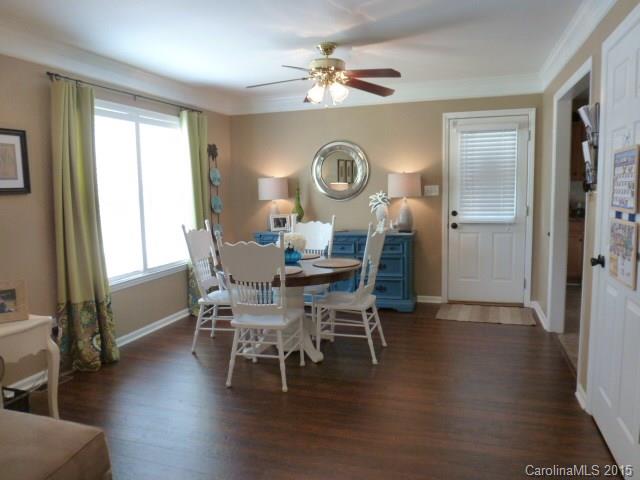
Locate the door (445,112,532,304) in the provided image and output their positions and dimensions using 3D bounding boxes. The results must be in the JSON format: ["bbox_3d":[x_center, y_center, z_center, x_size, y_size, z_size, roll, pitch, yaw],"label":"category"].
[{"bbox_3d":[1.812,-0.292,4.826,0.800,2.030,0.050,1,7,19],"label":"door"}]

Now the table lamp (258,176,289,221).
[{"bbox_3d":[-0.559,-0.432,5.374,0.360,0.650,0.360,-2,7,0],"label":"table lamp"}]

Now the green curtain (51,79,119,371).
[{"bbox_3d":[-1.837,-0.098,3.504,0.230,2.190,0.470,1,7,19],"label":"green curtain"}]

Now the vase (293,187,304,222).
[{"bbox_3d":[-0.260,-0.379,5.312,0.145,0.520,0.145,-1,7,0],"label":"vase"}]

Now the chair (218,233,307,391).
[{"bbox_3d":[-0.378,0.461,3.192,0.470,1.070,0.500,0,7,14],"label":"chair"}]

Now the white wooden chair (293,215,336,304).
[{"bbox_3d":[-0.112,0.329,4.235,0.460,1.080,0.540,1,7,19],"label":"white wooden chair"}]

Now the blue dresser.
[{"bbox_3d":[0.178,0.314,5.257,1.870,0.860,0.440,1,7,19],"label":"blue dresser"}]

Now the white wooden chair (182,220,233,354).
[{"bbox_3d":[-0.822,0.390,3.841,0.510,1.080,0.470,0,7,9],"label":"white wooden chair"}]

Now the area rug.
[{"bbox_3d":[1.717,0.762,4.634,0.920,0.014,0.590,1,7,19],"label":"area rug"}]

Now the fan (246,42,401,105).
[{"bbox_3d":[0.056,-1.269,3.404,1.250,0.450,1.250,1,7,19],"label":"fan"}]

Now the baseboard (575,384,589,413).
[{"bbox_3d":[1.605,0.960,2.723,0.020,0.085,0.230,1,7,19],"label":"baseboard"}]

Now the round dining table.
[{"bbox_3d":[-0.233,0.557,3.784,1.200,0.750,1.200,-1,7,0],"label":"round dining table"}]

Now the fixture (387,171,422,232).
[{"bbox_3d":[0.939,-0.415,4.875,0.365,0.650,0.365,1,7,19],"label":"fixture"}]

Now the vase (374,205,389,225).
[{"bbox_3d":[0.688,-0.235,4.963,0.160,0.290,0.160,1,7,19],"label":"vase"}]

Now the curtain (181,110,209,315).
[{"bbox_3d":[-1.369,-0.293,5.022,0.180,2.190,0.480,1,7,19],"label":"curtain"}]

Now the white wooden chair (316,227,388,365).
[{"bbox_3d":[0.253,0.397,3.650,0.540,1.080,0.460,1,7,19],"label":"white wooden chair"}]

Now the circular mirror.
[{"bbox_3d":[0.249,-0.827,5.293,0.710,0.710,0.050,1,7,19],"label":"circular mirror"}]

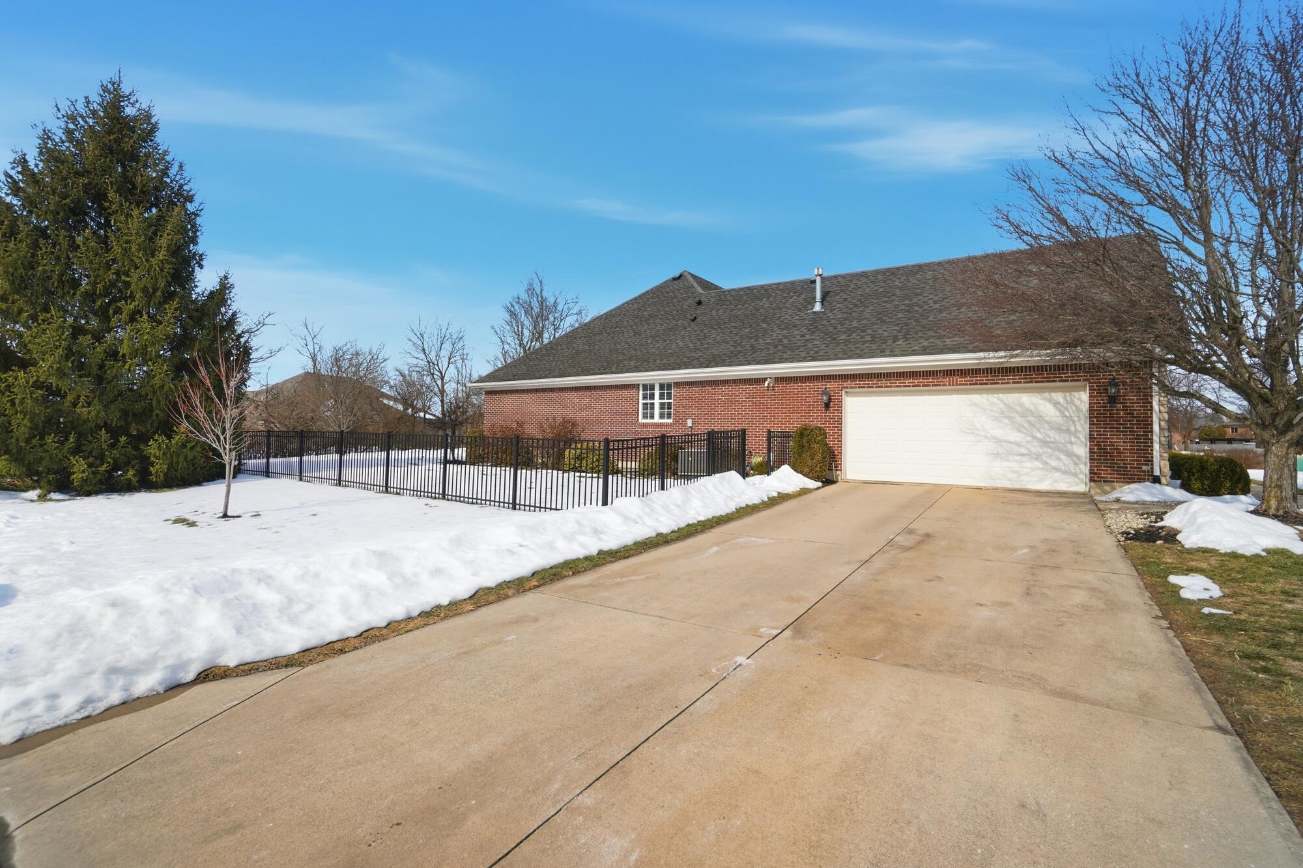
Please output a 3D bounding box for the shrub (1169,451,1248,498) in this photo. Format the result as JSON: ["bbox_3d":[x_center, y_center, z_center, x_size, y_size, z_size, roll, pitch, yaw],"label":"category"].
[{"bbox_3d":[11.311,0.791,10.983,1.231,0.841,1.330,1,0,32],"label":"shrub"}]

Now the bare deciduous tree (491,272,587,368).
[{"bbox_3d":[-7.425,-4.730,35.460,7.092,11.826,6.895,1,0,0],"label":"bare deciduous tree"}]

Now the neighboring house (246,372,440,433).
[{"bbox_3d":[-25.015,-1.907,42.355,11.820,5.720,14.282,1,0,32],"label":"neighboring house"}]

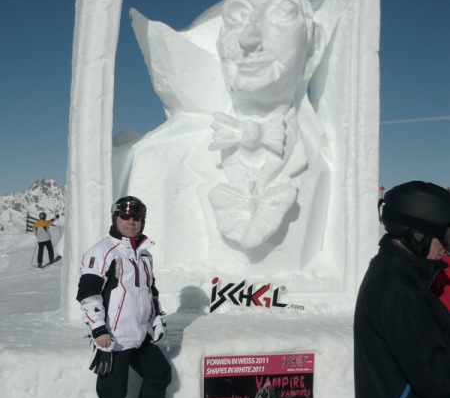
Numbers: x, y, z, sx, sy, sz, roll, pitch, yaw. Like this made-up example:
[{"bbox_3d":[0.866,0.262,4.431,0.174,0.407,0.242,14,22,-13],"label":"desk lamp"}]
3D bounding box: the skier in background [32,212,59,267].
[{"bbox_3d":[-5.630,1.290,24.000,0.800,1.730,0.500,0,-1,9],"label":"skier in background"}]

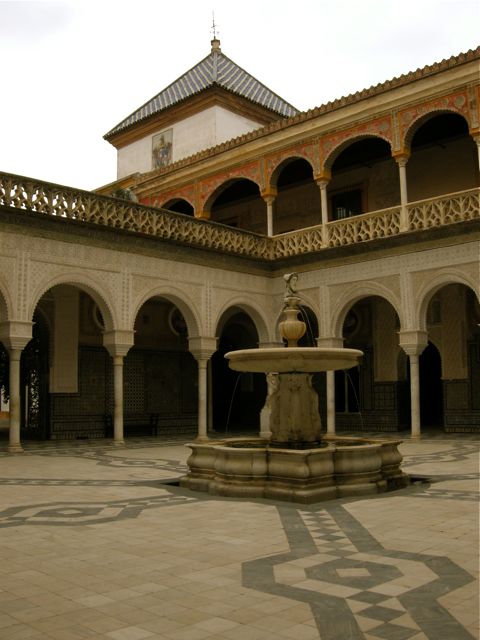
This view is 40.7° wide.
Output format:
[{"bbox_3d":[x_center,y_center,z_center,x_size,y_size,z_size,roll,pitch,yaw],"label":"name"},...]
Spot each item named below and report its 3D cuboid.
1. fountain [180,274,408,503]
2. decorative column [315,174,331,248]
[{"bbox_3d":[1.014,1.104,12.356,3.097,4.009,3.097,6,-10,-44],"label":"fountain"},{"bbox_3d":[3.578,-4.629,27.928,0.458,3.165,0.458,6,-10,-44],"label":"decorative column"}]

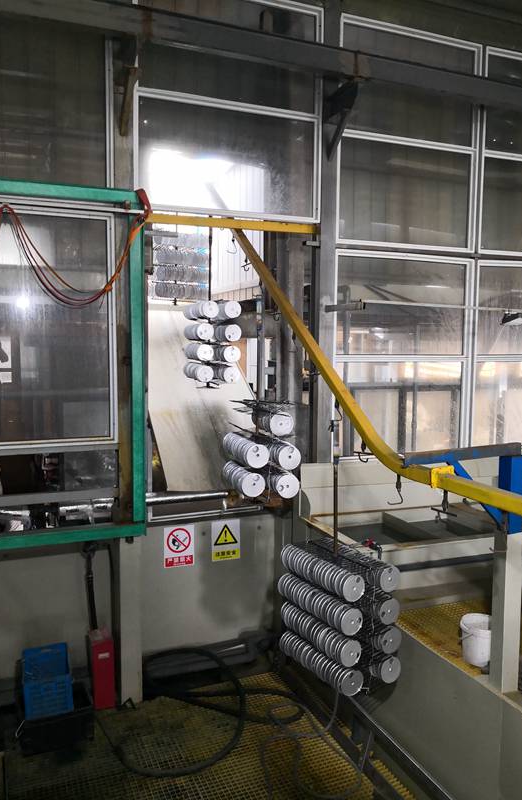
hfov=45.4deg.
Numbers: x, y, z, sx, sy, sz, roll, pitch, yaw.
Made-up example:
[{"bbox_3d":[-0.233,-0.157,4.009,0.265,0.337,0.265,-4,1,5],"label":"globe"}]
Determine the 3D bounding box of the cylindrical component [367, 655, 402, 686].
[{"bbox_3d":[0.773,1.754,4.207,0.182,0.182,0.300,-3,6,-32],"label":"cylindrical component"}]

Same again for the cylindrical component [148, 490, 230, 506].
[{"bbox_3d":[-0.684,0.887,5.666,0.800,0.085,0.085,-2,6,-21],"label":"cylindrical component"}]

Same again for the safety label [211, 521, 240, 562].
[{"bbox_3d":[-0.325,1.331,5.915,0.274,0.383,0.010,-2,6,-21],"label":"safety label"}]

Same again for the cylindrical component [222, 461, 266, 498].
[{"bbox_3d":[-0.165,0.676,5.471,0.205,0.205,0.680,-1,6,-18],"label":"cylindrical component"}]

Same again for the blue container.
[{"bbox_3d":[-1.714,2.260,5.008,0.350,0.300,0.530,-2,6,-21],"label":"blue container"}]

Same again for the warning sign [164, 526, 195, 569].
[{"bbox_3d":[-0.748,1.351,5.750,0.277,0.373,0.010,-2,6,-21],"label":"warning sign"}]

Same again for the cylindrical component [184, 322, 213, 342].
[{"bbox_3d":[-0.684,-0.756,6.968,0.180,0.180,0.570,-1,6,-19],"label":"cylindrical component"}]

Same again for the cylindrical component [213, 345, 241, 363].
[{"bbox_3d":[-0.384,-0.516,7.006,0.180,0.180,0.480,-1,6,-19],"label":"cylindrical component"}]

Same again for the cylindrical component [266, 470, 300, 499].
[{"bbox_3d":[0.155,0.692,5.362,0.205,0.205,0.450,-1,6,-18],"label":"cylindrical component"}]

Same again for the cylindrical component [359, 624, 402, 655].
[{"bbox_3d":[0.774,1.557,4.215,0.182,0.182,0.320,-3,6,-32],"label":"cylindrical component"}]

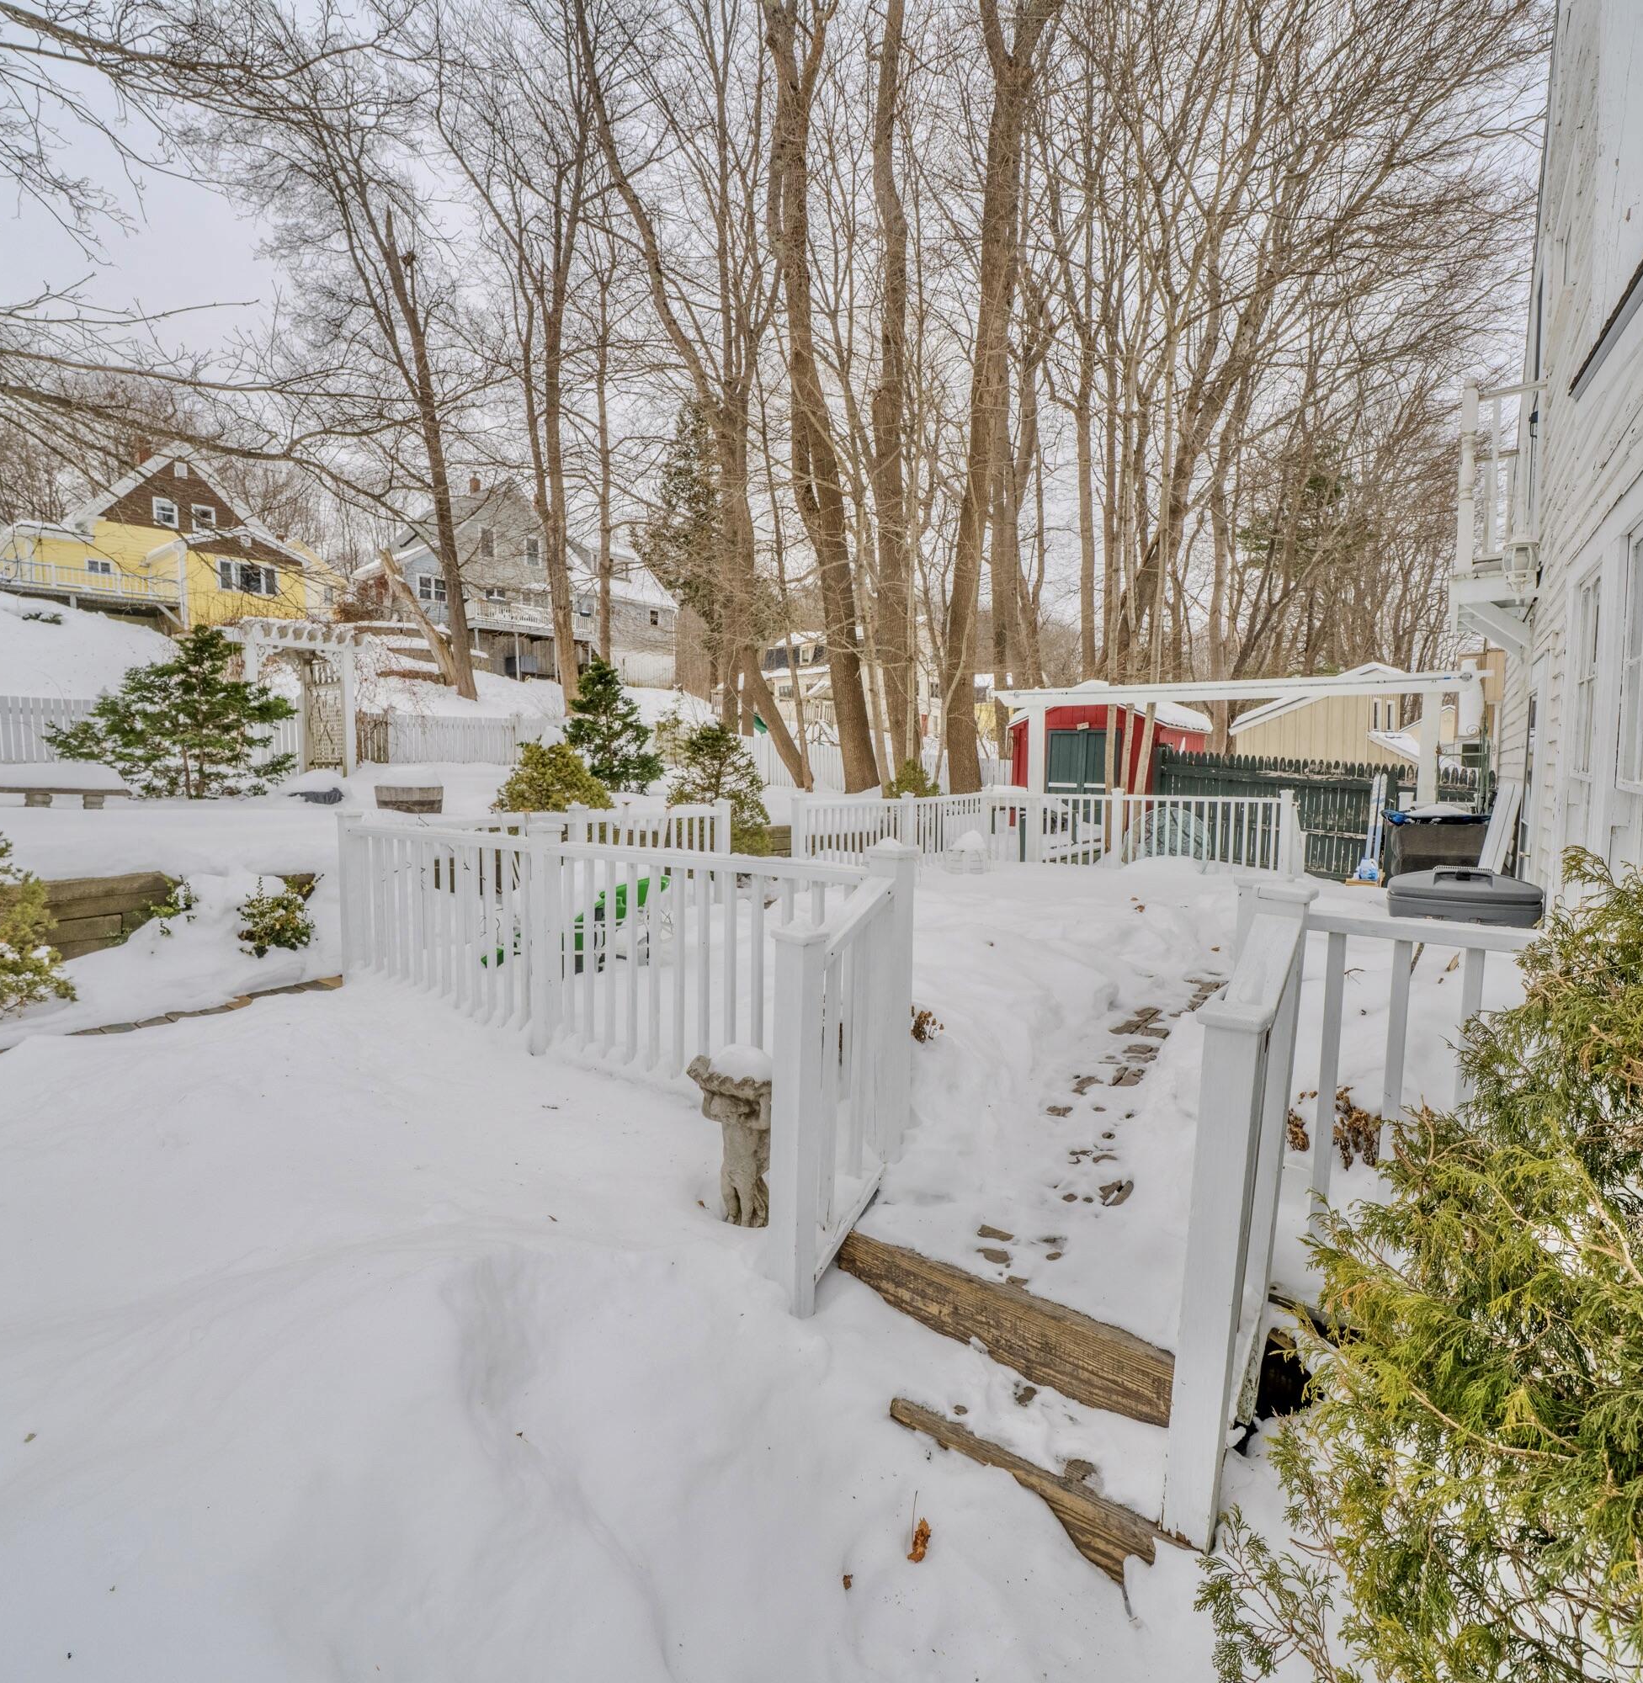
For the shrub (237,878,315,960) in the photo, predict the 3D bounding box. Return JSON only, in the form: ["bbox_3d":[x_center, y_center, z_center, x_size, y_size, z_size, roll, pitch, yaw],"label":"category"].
[{"bbox_3d":[-3.540,0.500,5.450,0.460,0.470,0.450,-3,5,-33],"label":"shrub"}]

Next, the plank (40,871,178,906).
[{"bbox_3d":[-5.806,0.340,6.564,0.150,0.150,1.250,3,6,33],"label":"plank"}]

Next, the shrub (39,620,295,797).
[{"bbox_3d":[-6.954,-1.376,8.916,2.200,1.880,2.200,-4,6,-37],"label":"shrub"}]

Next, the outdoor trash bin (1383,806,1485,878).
[{"bbox_3d":[4.630,0.177,6.301,0.650,0.796,0.630,3,5,37],"label":"outdoor trash bin"}]

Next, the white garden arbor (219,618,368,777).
[{"bbox_3d":[-7.717,-1.902,12.111,1.200,2.300,1.750,4,6,40],"label":"white garden arbor"}]

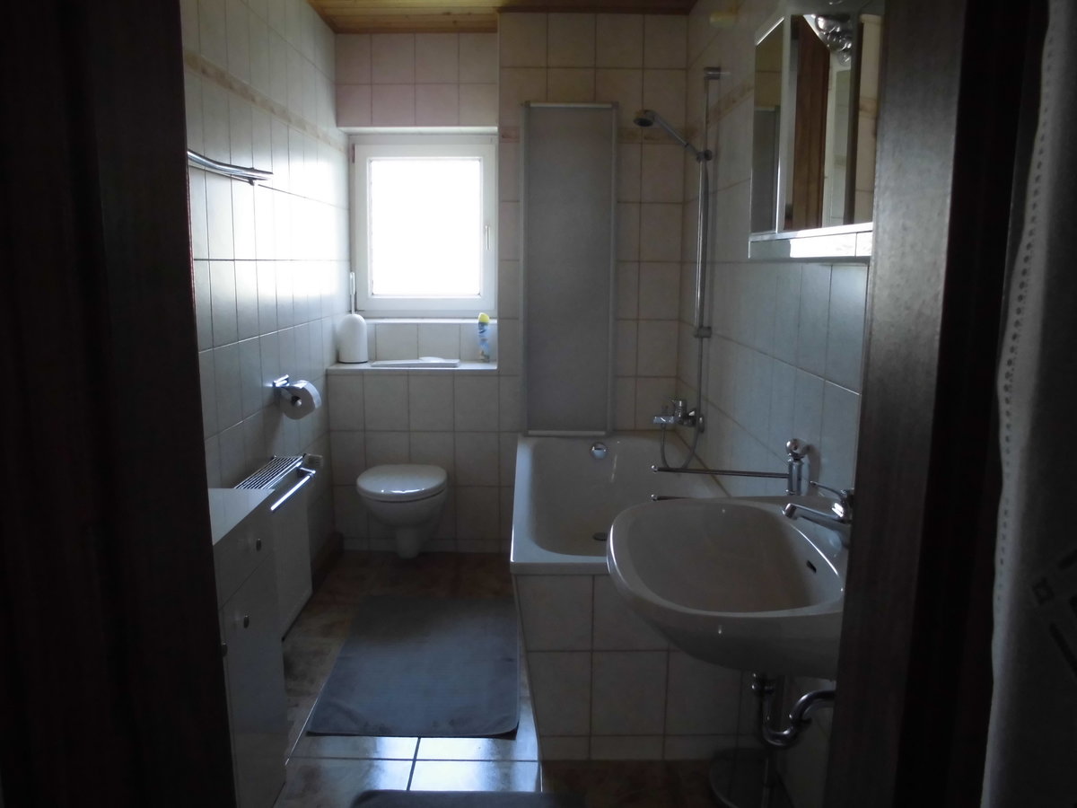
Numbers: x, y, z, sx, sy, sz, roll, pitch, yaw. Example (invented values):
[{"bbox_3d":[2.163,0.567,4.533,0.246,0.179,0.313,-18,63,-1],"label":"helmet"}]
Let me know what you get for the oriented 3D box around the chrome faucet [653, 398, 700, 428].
[{"bbox_3d":[0.525,0.036,3.094,0.172,0.115,0.190,0,10,0],"label":"chrome faucet"}]

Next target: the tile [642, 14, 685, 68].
[{"bbox_3d":[0.527,-1.490,3.334,0.180,0.207,0.010,0,10,0],"label":"tile"}]

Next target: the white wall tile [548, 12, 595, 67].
[{"bbox_3d":[0.138,-1.492,3.326,0.198,0.210,0.010,0,10,0],"label":"white wall tile"}]

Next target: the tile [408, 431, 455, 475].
[{"bbox_3d":[-0.473,0.245,3.640,0.199,0.247,0.010,0,10,0],"label":"tile"}]

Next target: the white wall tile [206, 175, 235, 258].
[{"bbox_3d":[-0.929,-0.542,2.354,0.010,0.243,0.197,0,10,0],"label":"white wall tile"}]

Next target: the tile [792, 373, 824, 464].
[{"bbox_3d":[0.635,0.053,1.894,0.010,0.249,0.198,0,10,-1],"label":"tile"}]

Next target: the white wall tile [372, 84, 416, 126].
[{"bbox_3d":[-0.664,-1.375,3.728,0.198,0.184,0.010,0,10,0],"label":"white wall tile"}]

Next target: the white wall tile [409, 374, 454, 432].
[{"bbox_3d":[-0.473,-0.002,3.598,0.200,0.250,0.010,0,10,0],"label":"white wall tile"}]

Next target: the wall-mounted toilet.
[{"bbox_3d":[-0.561,0.503,3.386,0.370,0.400,0.555,0,10,0],"label":"wall-mounted toilet"}]

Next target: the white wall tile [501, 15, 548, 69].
[{"bbox_3d":[-0.067,-1.496,3.337,0.199,0.215,0.010,0,10,0],"label":"white wall tile"}]

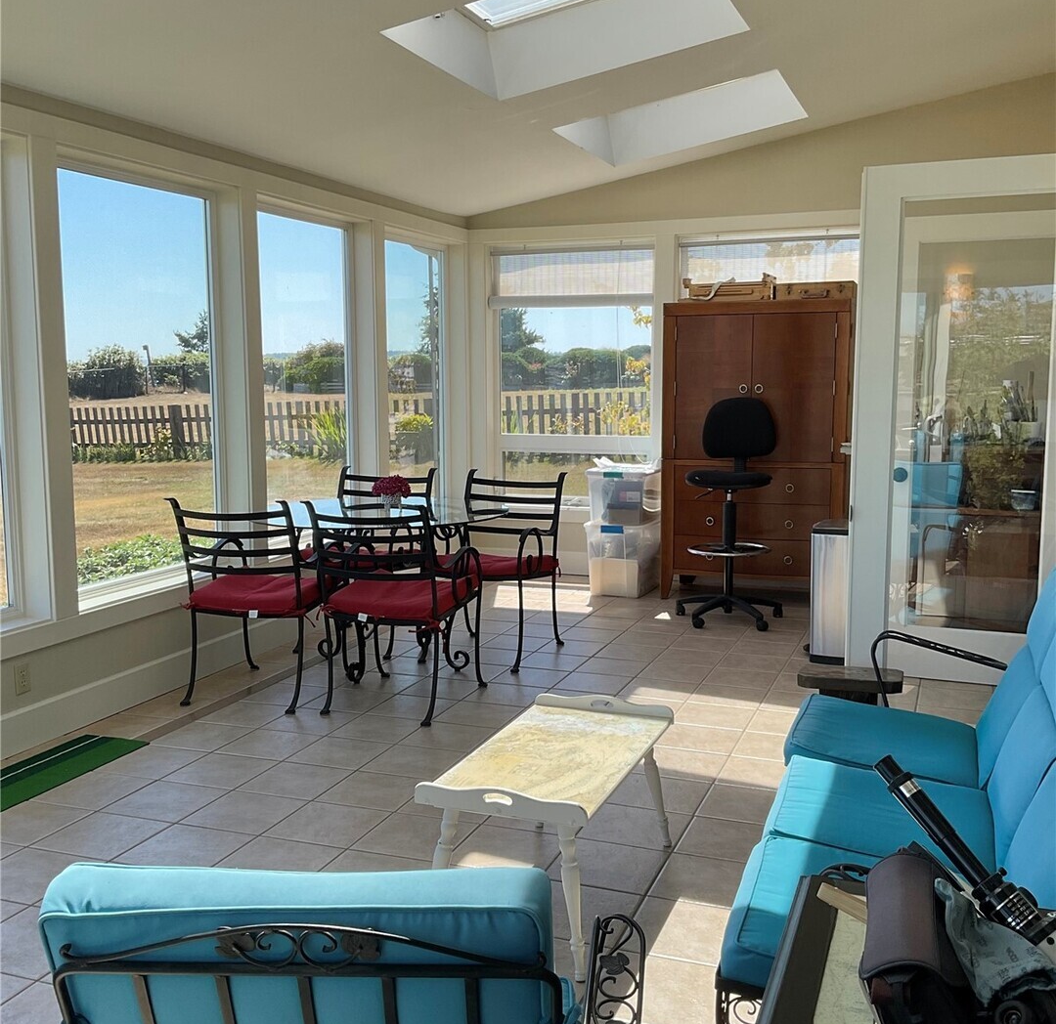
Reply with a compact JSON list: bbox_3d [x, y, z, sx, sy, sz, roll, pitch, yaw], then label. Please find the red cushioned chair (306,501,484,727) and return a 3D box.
[{"bbox_3d":[-0.542,0.370,5.014,0.543,0.885,0.740,2,7,20],"label":"red cushioned chair"}]

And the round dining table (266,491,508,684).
[{"bbox_3d":[-0.698,0.369,5.649,1.250,0.745,1.250,0,7,0],"label":"round dining table"}]

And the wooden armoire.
[{"bbox_3d":[1.434,-0.382,7.266,1.093,1.819,0.578,2,7,20],"label":"wooden armoire"}]

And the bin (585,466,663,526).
[{"bbox_3d":[0.641,-0.121,7.521,0.384,0.341,0.606,2,7,20],"label":"bin"}]

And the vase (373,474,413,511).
[{"bbox_3d":[-0.668,-0.096,5.683,0.185,0.175,0.185,2,7,20],"label":"vase"}]

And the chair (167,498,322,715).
[{"bbox_3d":[-1.161,0.356,5.174,0.550,0.890,0.700,2,7,15],"label":"chair"}]

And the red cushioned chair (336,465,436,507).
[{"bbox_3d":[-0.842,0.235,6.162,0.550,0.890,0.710,2,7,16],"label":"red cushioned chair"}]

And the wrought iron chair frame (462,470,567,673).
[{"bbox_3d":[-0.167,0.263,5.877,0.543,0.885,0.712,2,7,20],"label":"wrought iron chair frame"}]

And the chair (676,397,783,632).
[{"bbox_3d":[1.132,-0.009,6.584,0.606,1.244,0.606,3,8,26],"label":"chair"}]

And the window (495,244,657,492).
[{"bbox_3d":[0.298,-0.942,8.000,1.149,1.678,0.099,2,7,20],"label":"window"}]

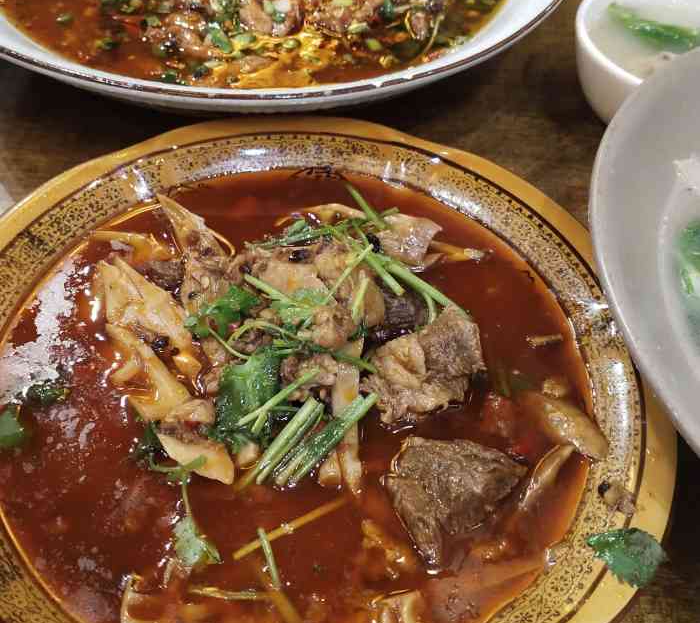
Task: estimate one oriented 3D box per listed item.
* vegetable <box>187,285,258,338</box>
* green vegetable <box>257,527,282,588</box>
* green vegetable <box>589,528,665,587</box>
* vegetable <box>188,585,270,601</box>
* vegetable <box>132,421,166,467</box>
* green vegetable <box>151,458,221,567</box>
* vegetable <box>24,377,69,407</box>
[{"bbox_3d":[-0.049,0.000,0.318,0.026,0.014,0.021,-25,57,-22],"label":"vegetable"},{"bbox_3d":[-0.027,0.082,0.279,0.004,0.004,0.022,-14,53,-15],"label":"green vegetable"},{"bbox_3d":[0.090,0.079,0.273,0.026,0.008,0.021,14,52,8],"label":"green vegetable"},{"bbox_3d":[-0.039,0.092,0.271,0.027,0.004,0.004,7,51,2],"label":"vegetable"},{"bbox_3d":[-0.073,0.048,0.303,0.011,0.009,0.019,-6,52,-9],"label":"vegetable"},{"bbox_3d":[-0.055,0.067,0.287,0.019,0.008,0.044,-12,53,-13],"label":"green vegetable"},{"bbox_3d":[-0.114,0.030,0.315,0.017,0.006,0.011,-9,52,-10],"label":"vegetable"}]

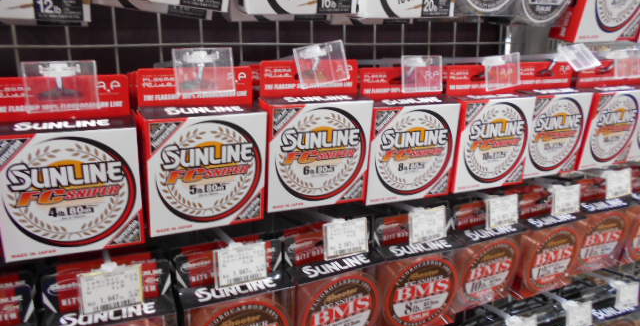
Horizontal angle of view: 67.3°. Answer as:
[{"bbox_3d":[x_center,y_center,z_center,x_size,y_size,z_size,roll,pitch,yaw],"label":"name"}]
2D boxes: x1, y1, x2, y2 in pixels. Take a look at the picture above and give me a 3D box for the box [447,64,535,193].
[{"bbox_3d":[0.179,-0.039,0.516,0.095,0.127,0.033,-6,21,-23],"label":"box"}]

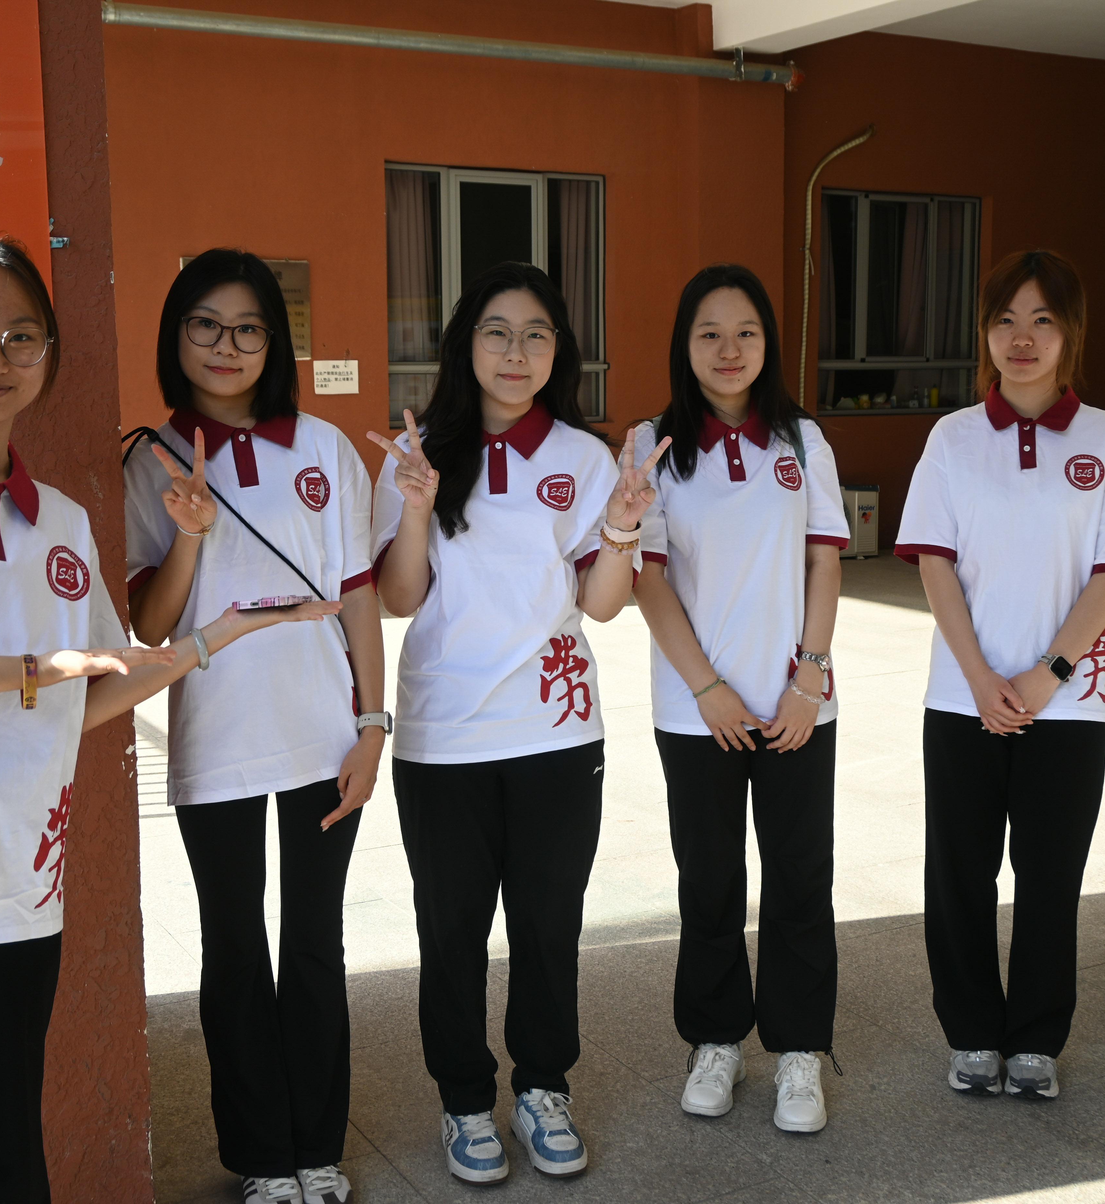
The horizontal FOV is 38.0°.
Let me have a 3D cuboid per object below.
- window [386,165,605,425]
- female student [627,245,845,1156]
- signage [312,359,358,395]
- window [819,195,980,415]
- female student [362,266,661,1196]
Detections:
[{"bbox_3d":[-0.352,-1.982,10.496,1.644,1.629,0.120,-6,10,-29],"label":"window"},{"bbox_3d":[0.367,0.186,3.152,0.435,1.661,0.300,-1,9,-6],"label":"female student"},{"bbox_3d":[-1.328,-1.384,9.918,0.292,0.211,0.010,-6,10,-29],"label":"signage"},{"bbox_3d":[2.630,-2.255,12.192,1.641,1.621,0.120,-6,10,-29],"label":"window"},{"bbox_3d":[-0.067,0.220,2.962,0.563,1.659,0.330,-3,9,-13],"label":"female student"}]

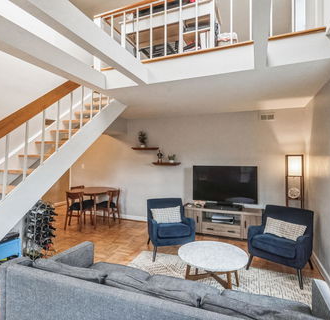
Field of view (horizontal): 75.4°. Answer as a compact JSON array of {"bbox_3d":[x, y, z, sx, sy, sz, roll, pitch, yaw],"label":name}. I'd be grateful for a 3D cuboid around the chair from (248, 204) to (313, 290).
[{"bbox_3d":[1.600,1.112,2.952,0.679,0.788,0.715,0,-1,45],"label":"chair"}]

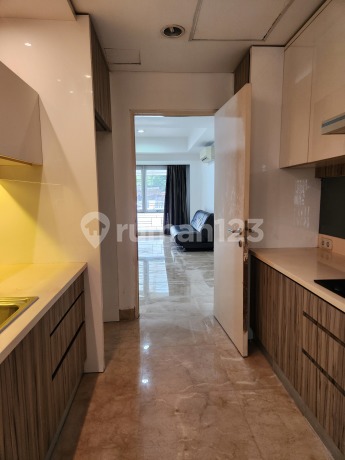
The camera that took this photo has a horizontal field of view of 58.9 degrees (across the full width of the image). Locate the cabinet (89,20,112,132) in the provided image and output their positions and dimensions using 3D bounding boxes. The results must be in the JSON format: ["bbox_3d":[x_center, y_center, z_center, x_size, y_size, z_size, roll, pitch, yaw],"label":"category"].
[{"bbox_3d":[-0.883,-1.172,2.488,0.620,0.567,0.895,-1,8,-3],"label":"cabinet"}]

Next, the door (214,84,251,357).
[{"bbox_3d":[0.531,-0.067,2.799,0.048,2.125,0.859,-2,7,-8],"label":"door"}]

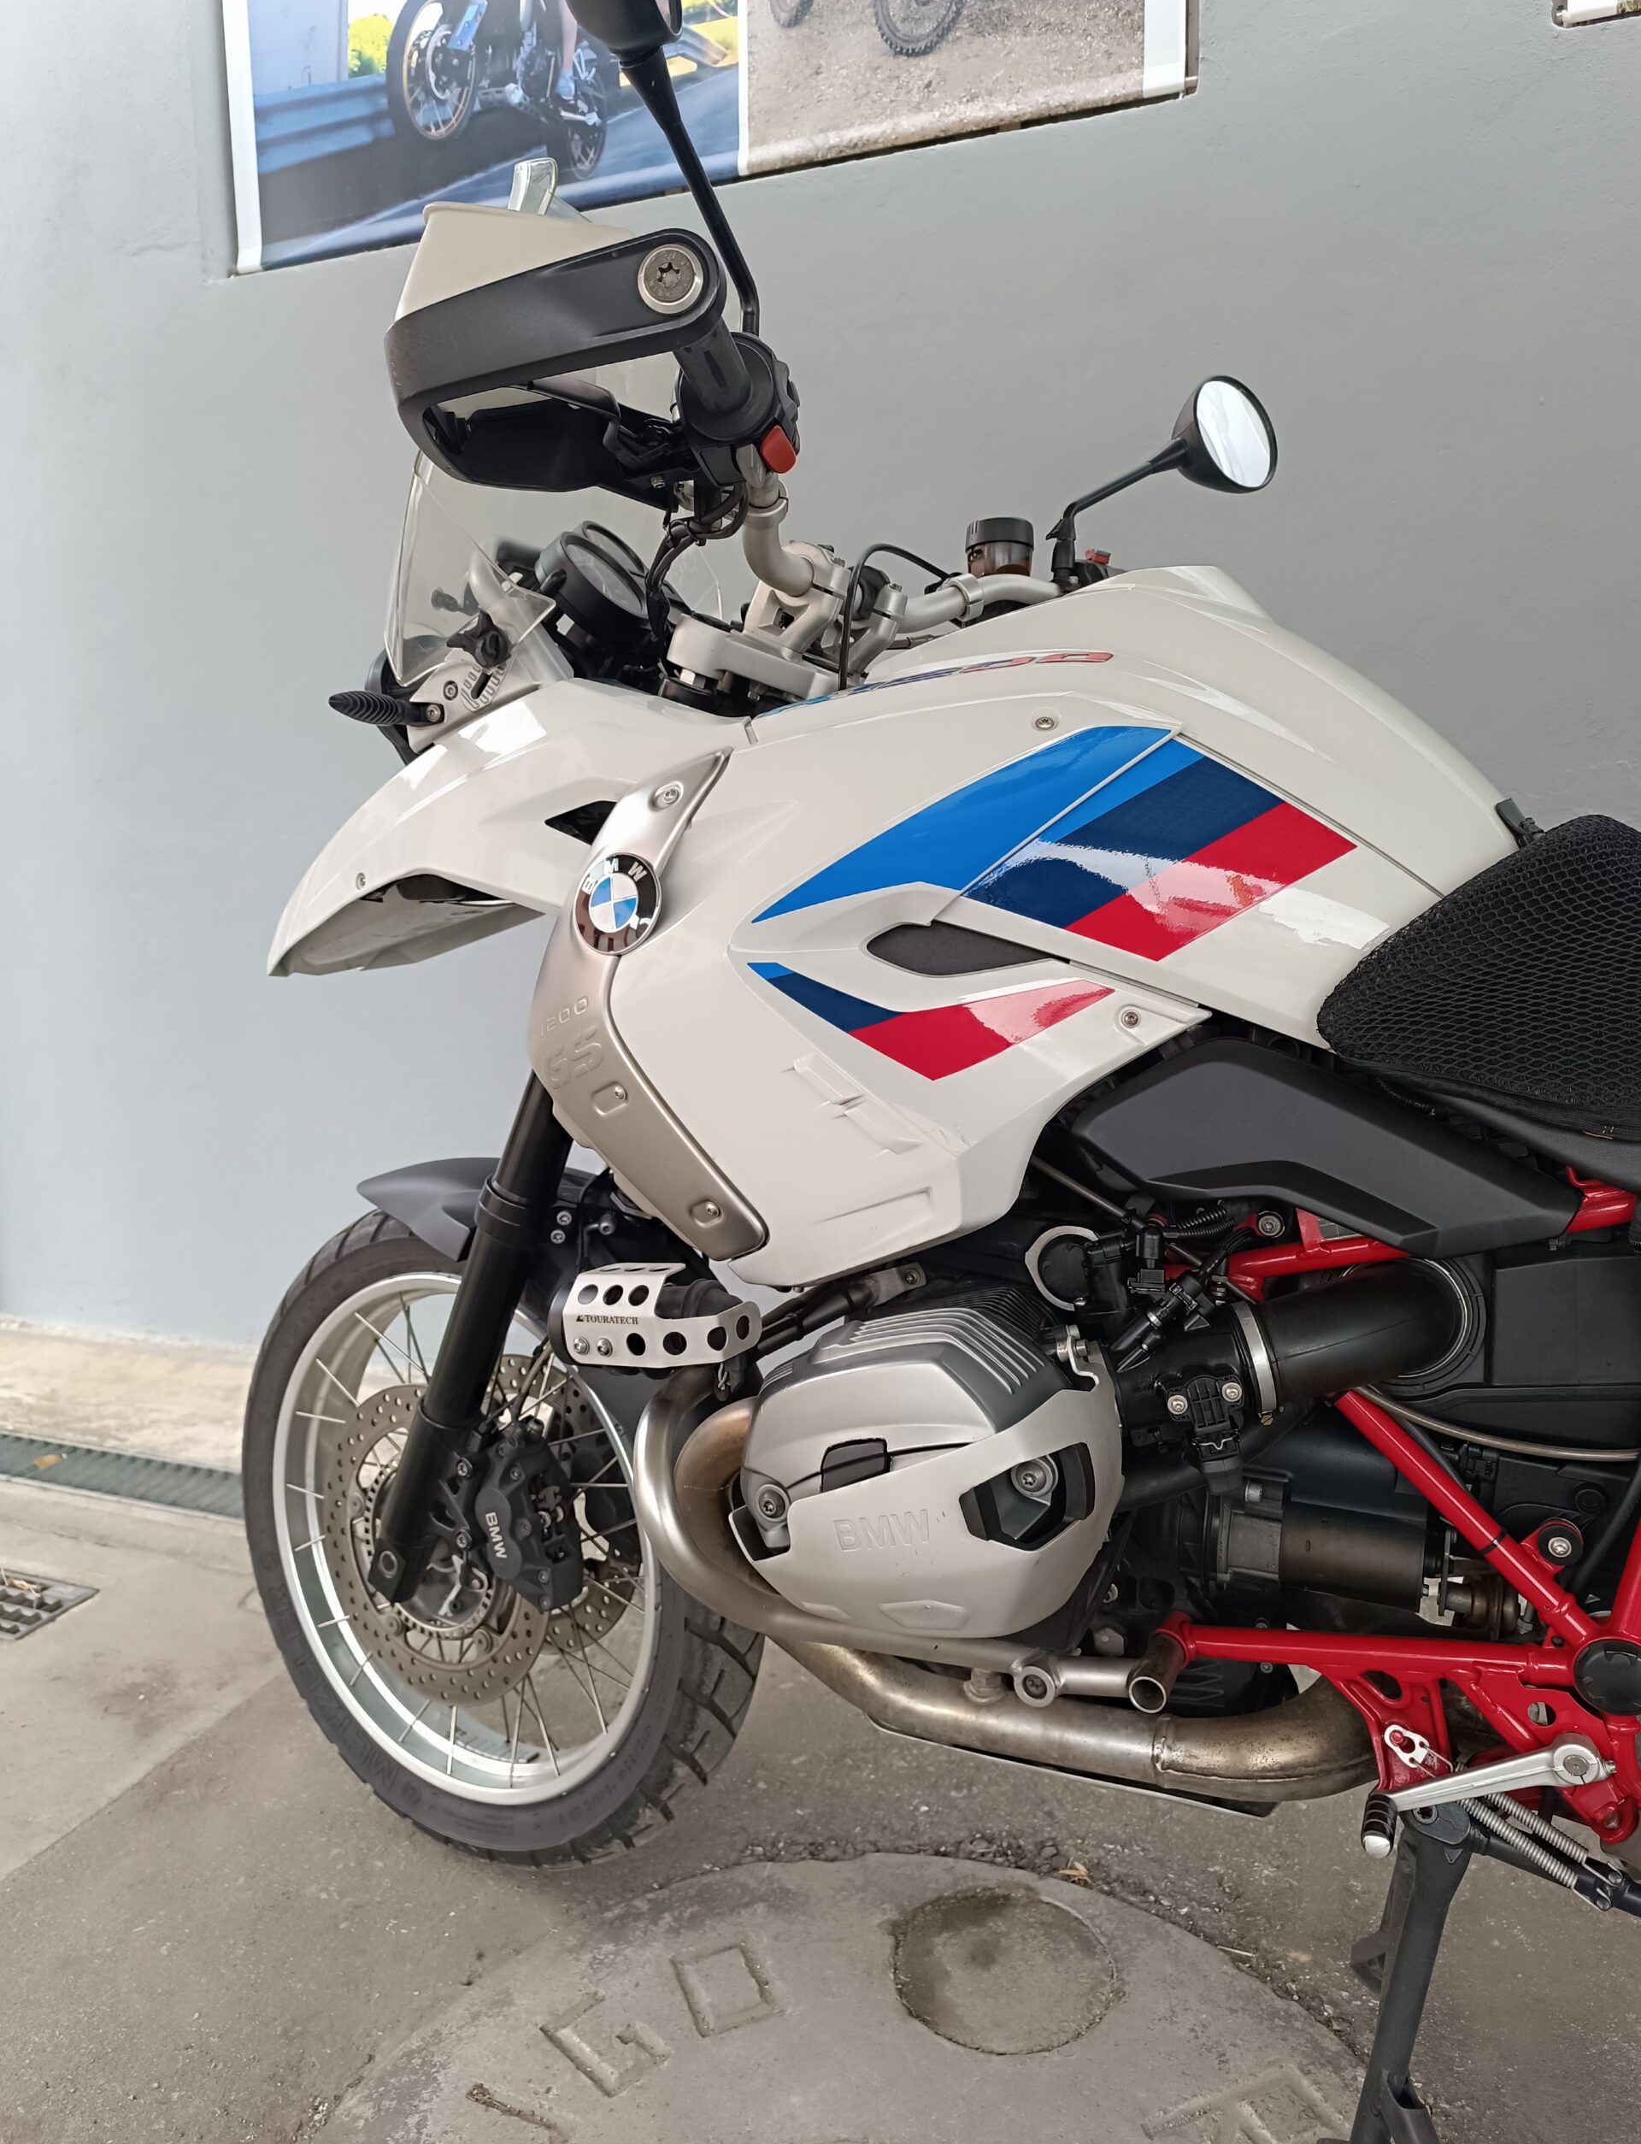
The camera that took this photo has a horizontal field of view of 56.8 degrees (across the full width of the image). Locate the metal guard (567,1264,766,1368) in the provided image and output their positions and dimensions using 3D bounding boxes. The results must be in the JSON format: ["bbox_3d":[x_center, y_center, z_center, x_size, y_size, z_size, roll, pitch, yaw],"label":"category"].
[{"bbox_3d":[-0.120,0.191,1.184,0.148,0.073,0.072,2,5,26],"label":"metal guard"}]

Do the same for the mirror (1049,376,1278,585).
[{"bbox_3d":[0.338,-0.580,1.475,0.254,0.212,0.078,-4,6,-35],"label":"mirror"}]

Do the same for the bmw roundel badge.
[{"bbox_3d":[-0.140,-0.117,1.065,0.072,0.072,0.010,-14,-13,25],"label":"bmw roundel badge"}]

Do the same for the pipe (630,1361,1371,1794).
[{"bbox_3d":[0.149,0.390,1.101,0.500,0.310,0.330,2,5,26],"label":"pipe"}]

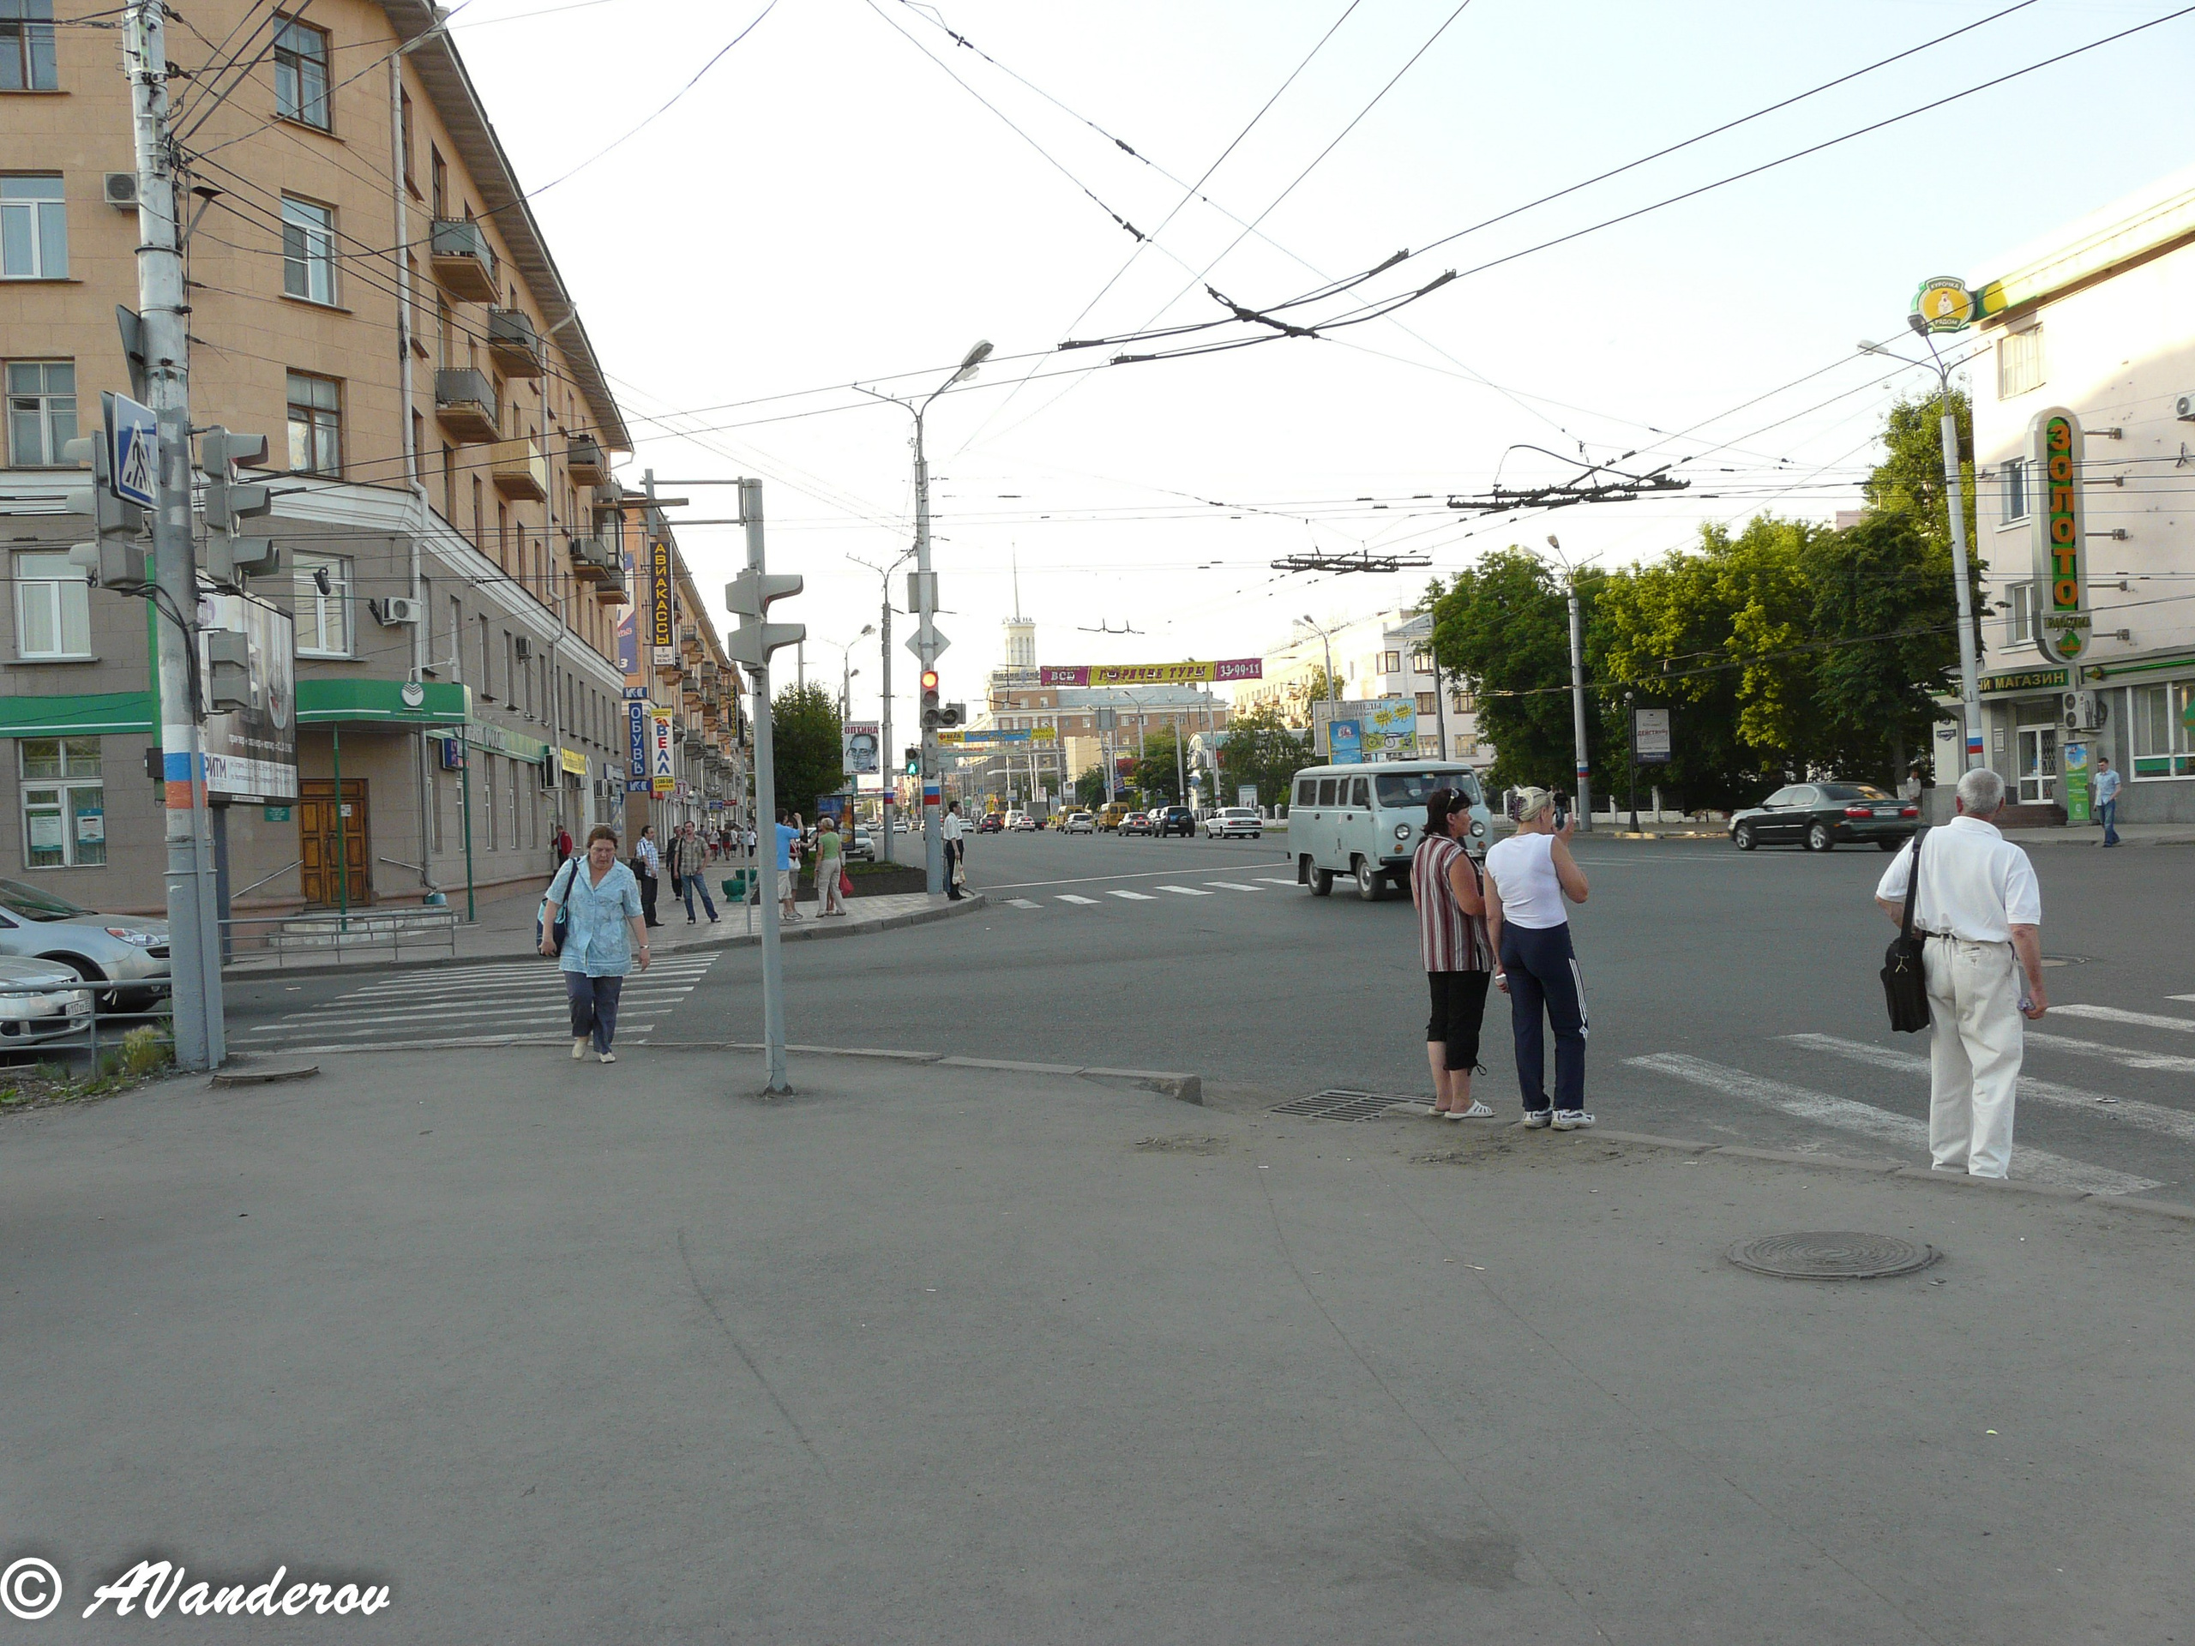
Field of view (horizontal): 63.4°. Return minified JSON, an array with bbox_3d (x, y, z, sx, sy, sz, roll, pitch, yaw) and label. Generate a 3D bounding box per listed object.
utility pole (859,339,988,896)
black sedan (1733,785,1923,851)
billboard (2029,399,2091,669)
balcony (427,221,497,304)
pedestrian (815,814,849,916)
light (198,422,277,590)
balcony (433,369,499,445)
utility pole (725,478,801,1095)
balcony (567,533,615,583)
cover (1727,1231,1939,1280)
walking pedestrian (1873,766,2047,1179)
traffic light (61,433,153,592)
[{"bbox_3d":[-3.223,-3.859,34.284,2.500,10.500,1.900,-2,0,-9],"label":"utility pole"},{"bbox_3d":[16.027,-0.113,39.000,1.790,1.440,4.800,-2,0,-9],"label":"black sedan"},{"bbox_3d":[23.448,-7.005,43.300,1.300,6.200,0.350,-2,0,-9],"label":"billboard"},{"bbox_3d":[-13.904,-12.394,39.075,0.930,1.030,2.680,-2,0,-9],"label":"balcony"},{"bbox_3d":[-4.402,0.735,29.500,0.560,1.650,0.420,-2,0,-14],"label":"pedestrian"},{"bbox_3d":[-5.952,-2.186,12.300,0.480,1.100,0.360,-2,0,-9],"label":"light"},{"bbox_3d":[-13.766,-9.169,38.980,0.910,1.030,2.650,-2,0,-9],"label":"balcony"},{"bbox_3d":[-1.912,-0.214,10.499,0.420,3.580,0.300,-2,0,-9],"label":"utility pole"},{"bbox_3d":[-17.295,-9.007,60.801,0.920,1.060,2.750,-2,0,-9],"label":"balcony"},{"bbox_3d":[2.421,1.424,5.850,0.660,0.040,0.660,-2,0,-9],"label":"cover"},{"bbox_3d":[3.489,0.616,7.195,0.600,1.710,0.400,-2,0,38],"label":"walking pedestrian"},{"bbox_3d":[-7.152,-2.244,12.800,0.430,1.100,0.370,-2,0,-9],"label":"traffic light"}]

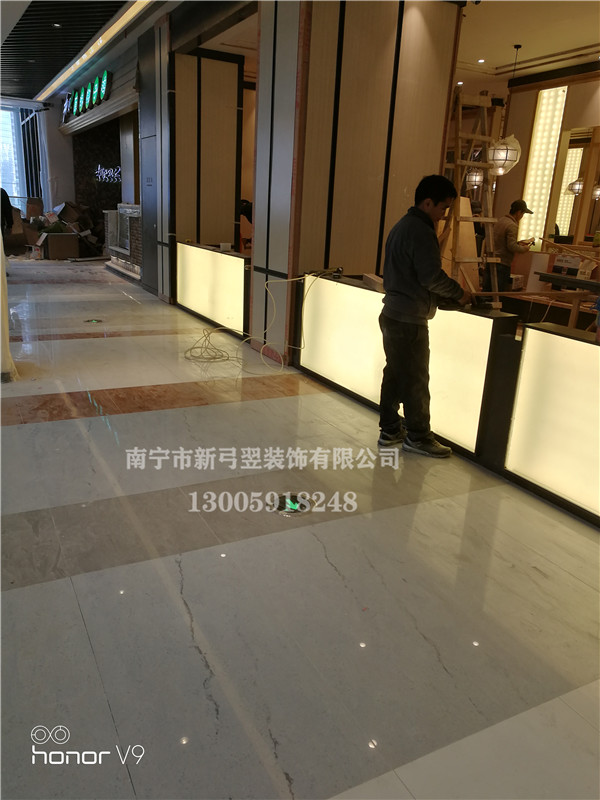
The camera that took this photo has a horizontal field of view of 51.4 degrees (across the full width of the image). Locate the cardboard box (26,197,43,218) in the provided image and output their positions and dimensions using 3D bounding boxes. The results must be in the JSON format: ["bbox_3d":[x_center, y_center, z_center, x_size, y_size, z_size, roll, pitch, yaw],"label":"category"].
[{"bbox_3d":[-6.530,-4.722,15.347,0.360,0.480,0.360,-6,19,-27],"label":"cardboard box"}]

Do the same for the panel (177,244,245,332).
[{"bbox_3d":[-1.111,-1.415,7.618,0.070,0.800,2.360,-6,19,-27],"label":"panel"}]

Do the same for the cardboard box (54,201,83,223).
[{"bbox_3d":[-5.763,-4.693,15.534,0.420,0.400,0.380,39,0,-26],"label":"cardboard box"}]

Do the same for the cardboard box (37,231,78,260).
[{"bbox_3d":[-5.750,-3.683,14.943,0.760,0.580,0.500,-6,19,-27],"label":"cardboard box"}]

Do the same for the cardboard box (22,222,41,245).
[{"bbox_3d":[-6.501,-4.007,15.108,0.380,0.480,0.360,-15,23,-24],"label":"cardboard box"}]

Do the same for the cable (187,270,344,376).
[{"bbox_3d":[-0.428,-0.776,5.613,0.970,0.940,1.720,-6,19,-27],"label":"cable"}]

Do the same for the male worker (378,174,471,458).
[{"bbox_3d":[0.709,-0.457,3.605,0.540,1.585,0.490,1,17,-9],"label":"male worker"}]

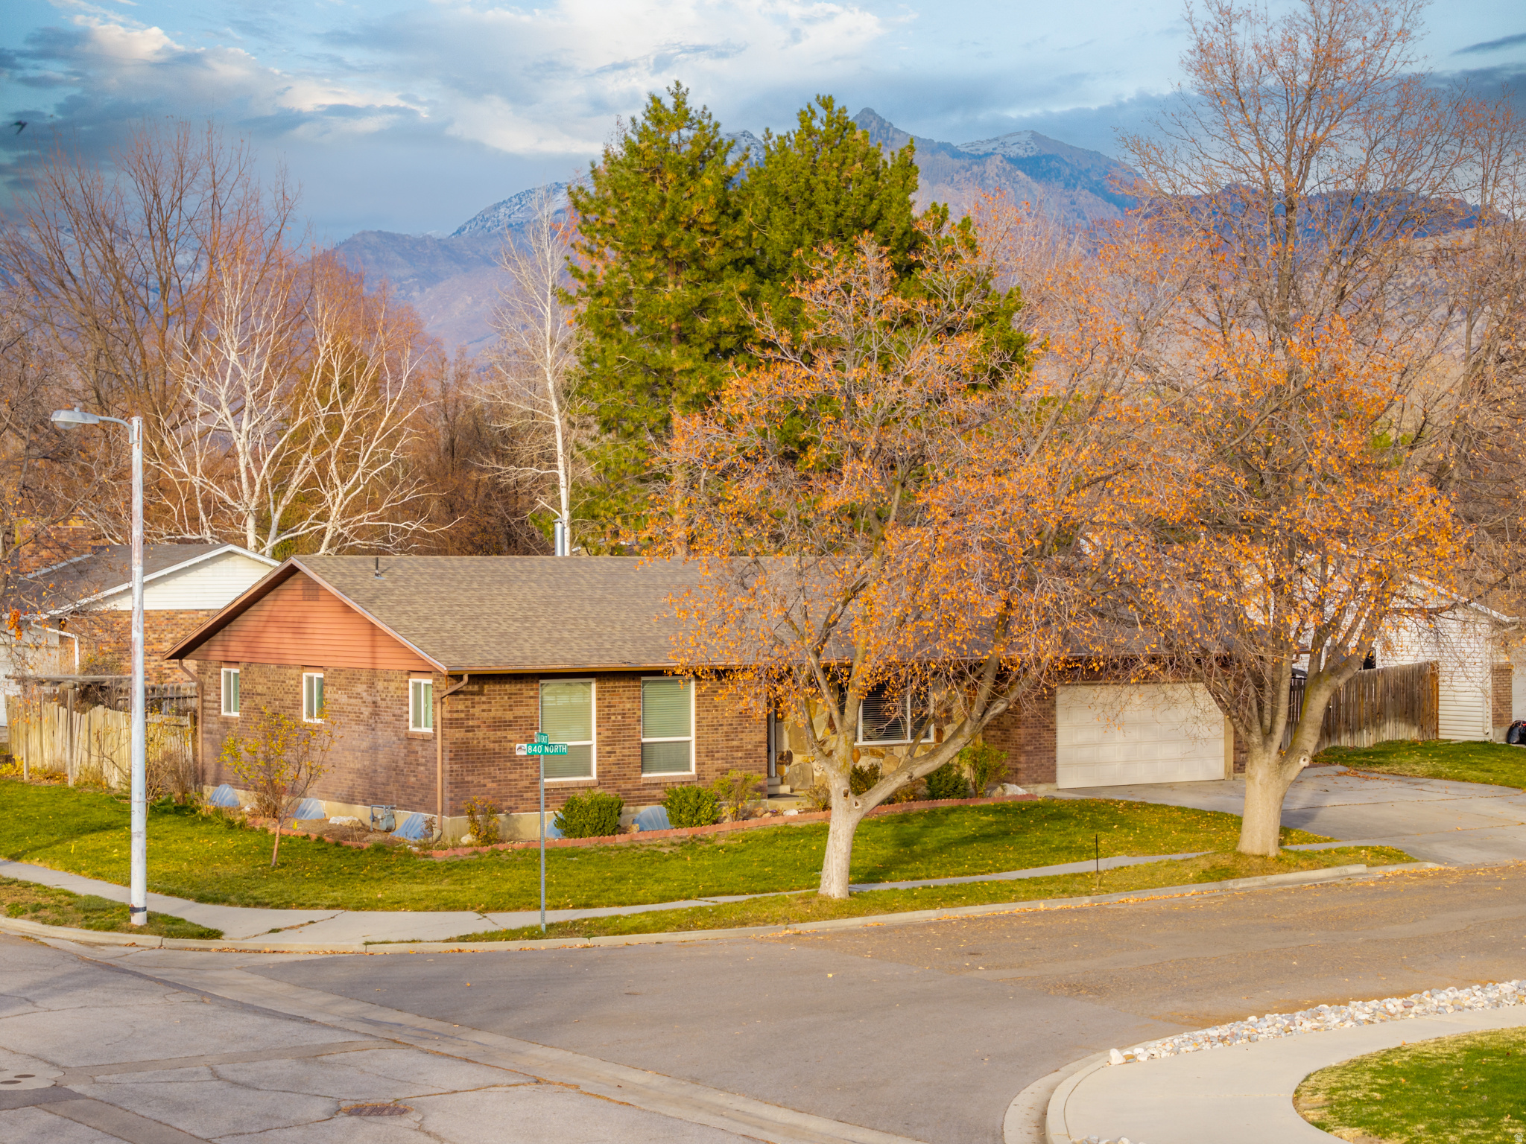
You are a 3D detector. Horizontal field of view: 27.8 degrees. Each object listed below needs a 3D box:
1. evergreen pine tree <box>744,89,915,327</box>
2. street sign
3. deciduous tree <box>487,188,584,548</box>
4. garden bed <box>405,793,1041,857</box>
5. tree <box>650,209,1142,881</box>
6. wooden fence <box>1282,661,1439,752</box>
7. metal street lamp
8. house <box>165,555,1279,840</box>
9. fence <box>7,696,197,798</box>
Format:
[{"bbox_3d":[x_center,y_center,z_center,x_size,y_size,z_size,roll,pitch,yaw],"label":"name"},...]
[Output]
[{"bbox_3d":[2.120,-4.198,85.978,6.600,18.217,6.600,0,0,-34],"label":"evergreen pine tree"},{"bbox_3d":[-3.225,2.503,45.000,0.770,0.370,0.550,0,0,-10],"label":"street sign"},{"bbox_3d":[-5.701,-2.564,78.007,2.800,14.309,2.800,0,0,-4],"label":"deciduous tree"},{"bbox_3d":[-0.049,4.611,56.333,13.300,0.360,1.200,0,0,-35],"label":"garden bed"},{"bbox_3d":[2.066,-0.213,47.305,7.200,10.301,7.000,0,0,3],"label":"tree"},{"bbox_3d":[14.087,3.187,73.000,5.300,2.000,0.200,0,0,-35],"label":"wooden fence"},{"bbox_3d":[-9.693,1.393,44.913,1.450,7.624,0.340,0,0,-35],"label":"metal street lamp"},{"bbox_3d":[-0.486,2.186,63.940,20.360,5.020,11.650,0,0,-35],"label":"house"},{"bbox_3d":[-14.523,3.671,66.524,0.250,1.750,10.400,0,0,-35],"label":"fence"}]

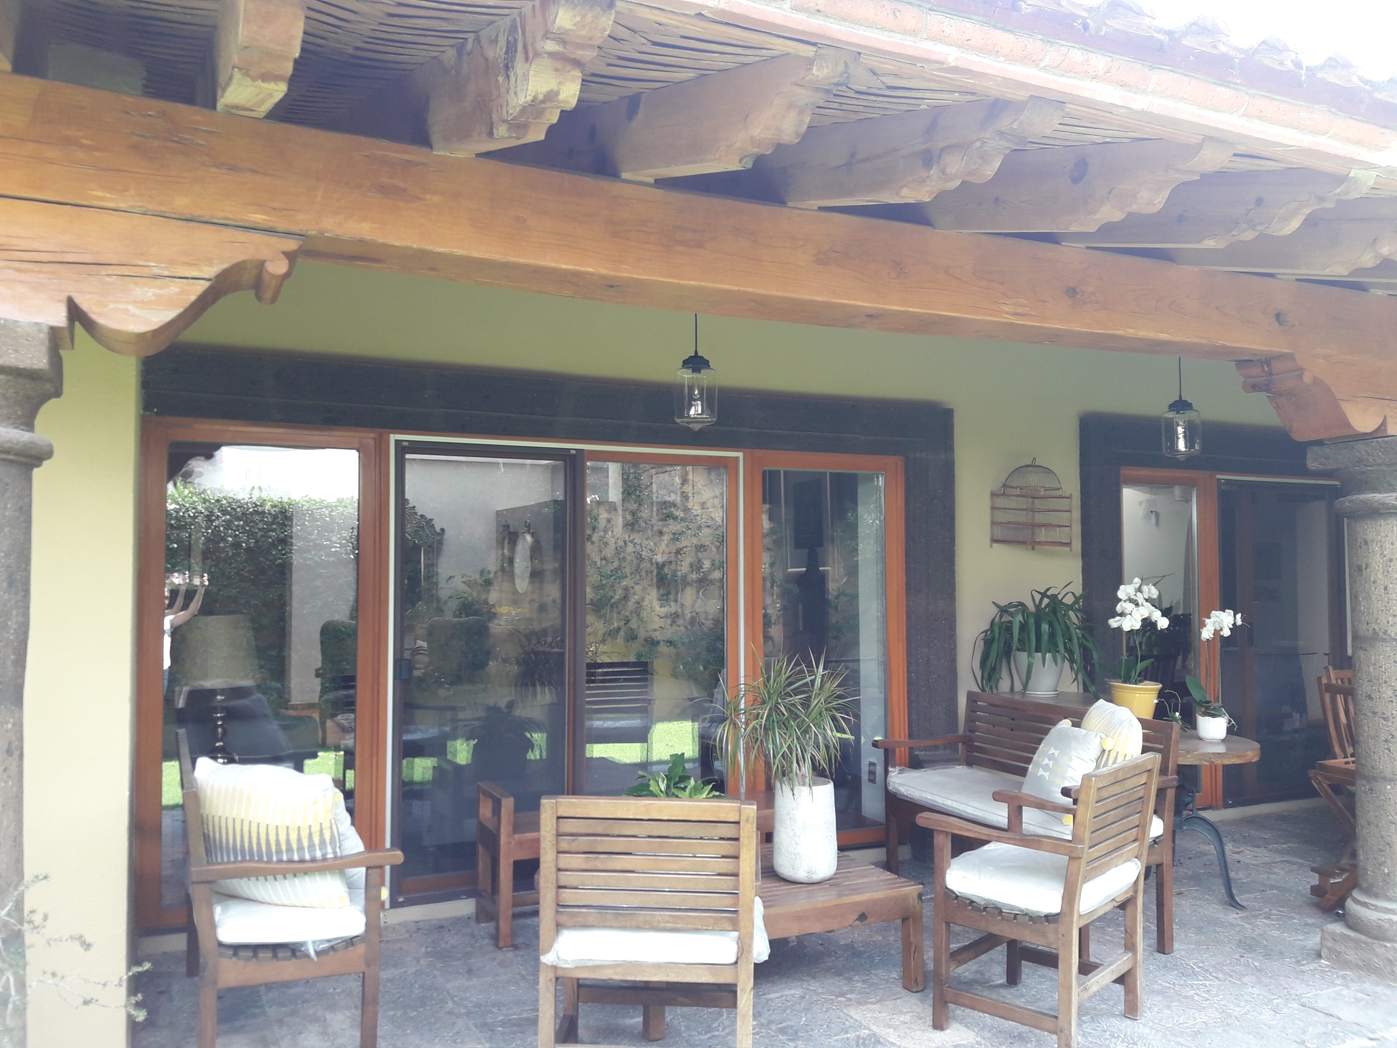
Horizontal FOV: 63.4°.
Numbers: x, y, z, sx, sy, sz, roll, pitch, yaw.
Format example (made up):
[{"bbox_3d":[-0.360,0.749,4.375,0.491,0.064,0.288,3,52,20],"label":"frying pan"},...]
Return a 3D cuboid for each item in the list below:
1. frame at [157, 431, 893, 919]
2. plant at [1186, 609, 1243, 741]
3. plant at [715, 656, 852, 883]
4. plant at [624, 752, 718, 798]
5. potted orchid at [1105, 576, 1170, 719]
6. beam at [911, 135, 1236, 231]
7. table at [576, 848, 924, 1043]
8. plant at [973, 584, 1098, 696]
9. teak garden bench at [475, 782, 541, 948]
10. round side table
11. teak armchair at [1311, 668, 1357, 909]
[{"bbox_3d":[-0.573,0.652,5.412,3.782,2.100,0.130,1,-3,-26],"label":"frame"},{"bbox_3d":[2.563,0.748,5.625,0.254,0.628,0.196,-1,-3,24],"label":"plant"},{"bbox_3d":[0.330,0.937,4.409,0.512,0.828,0.475,0,-2,4],"label":"plant"},{"bbox_3d":[-0.091,1.092,4.188,0.400,0.484,0.362,1,-3,-24],"label":"plant"},{"bbox_3d":[2.221,0.673,5.725,0.294,0.782,0.258,-1,-3,21],"label":"potted orchid"},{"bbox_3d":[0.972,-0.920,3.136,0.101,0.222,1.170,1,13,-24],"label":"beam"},{"bbox_3d":[0.164,1.533,4.312,1.105,0.370,0.823,1,-3,-24],"label":"table"},{"bbox_3d":[1.774,0.606,5.967,0.609,0.571,0.565,-1,-3,16],"label":"plant"},{"bbox_3d":[-0.207,1.453,5.119,1.536,0.607,0.430,1,-3,-24],"label":"teak garden bench"},{"bbox_3d":[2.299,1.426,5.550,0.837,0.721,0.837,0,-2,0],"label":"round side table"},{"bbox_3d":[3.302,1.253,5.253,0.620,1.039,0.589,1,-3,-26],"label":"teak armchair"}]

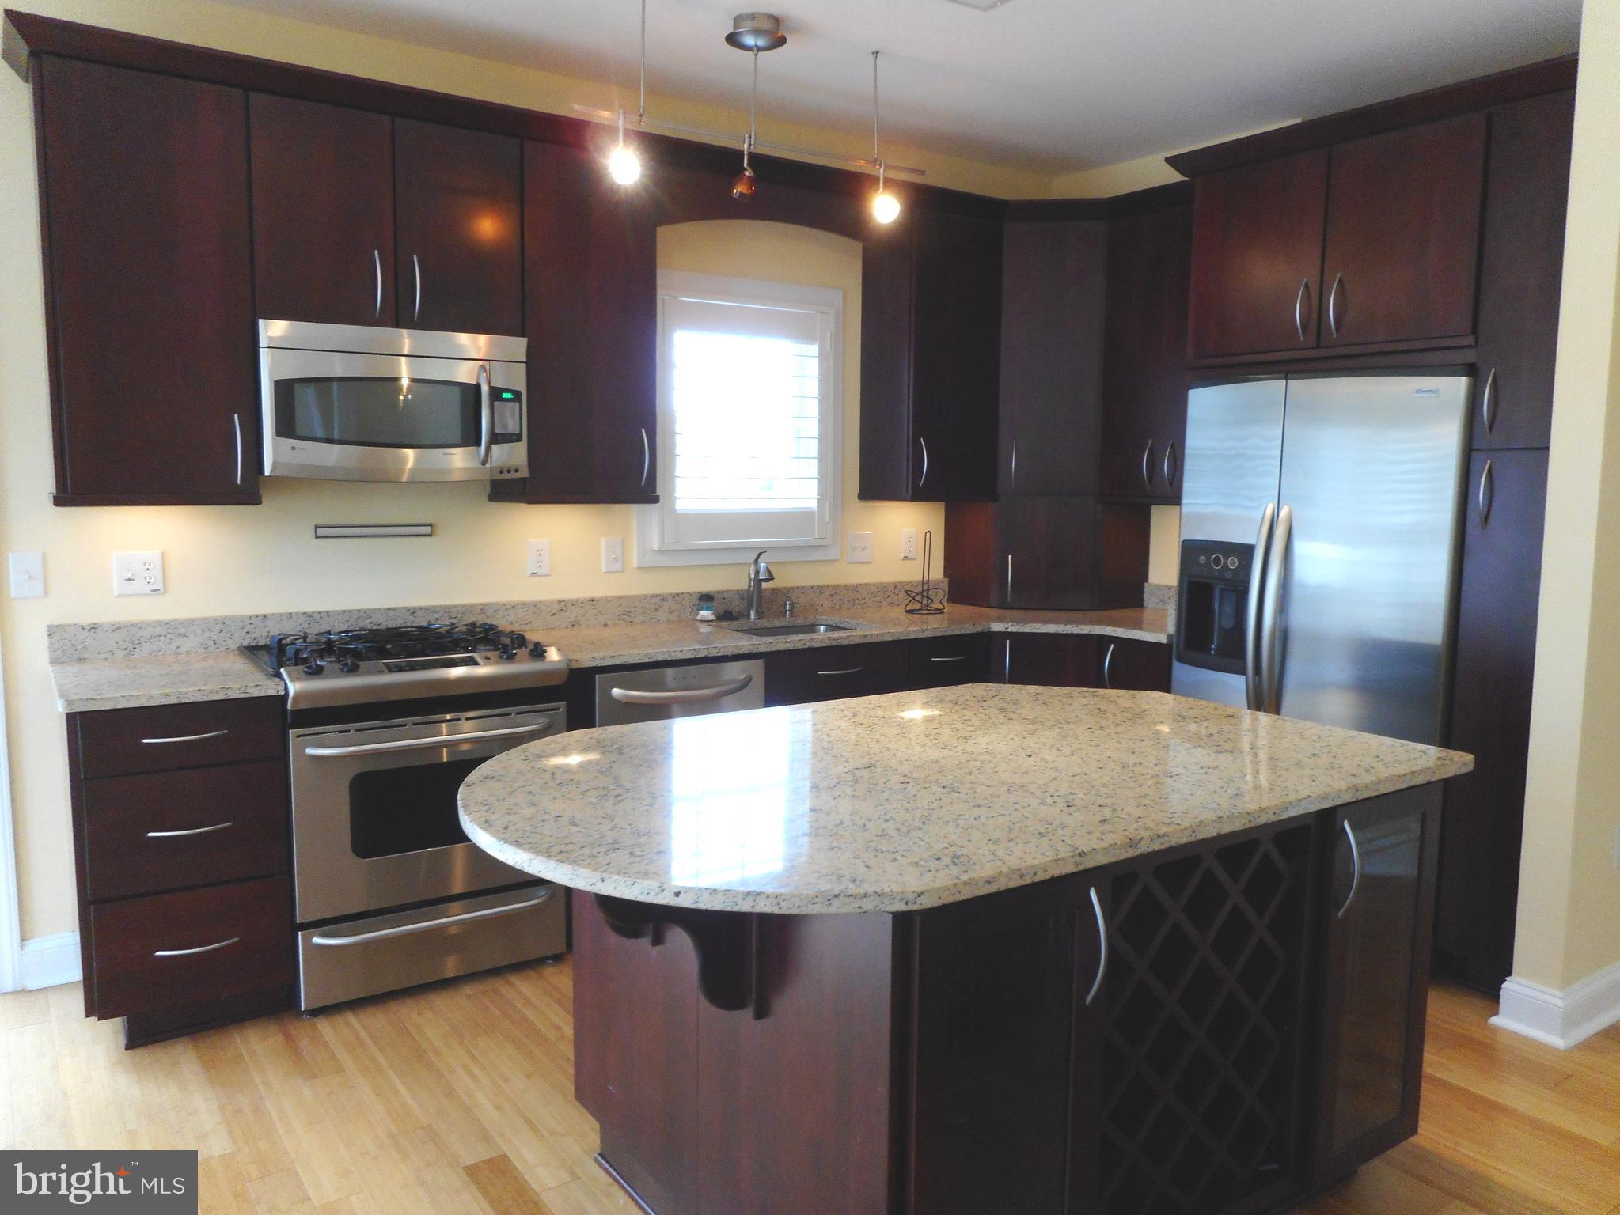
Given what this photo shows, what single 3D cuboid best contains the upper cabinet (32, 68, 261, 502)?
[{"bbox_3d":[-1.786,-0.830,3.161,0.476,1.089,0.332,-4,8,-33],"label":"upper cabinet"}]

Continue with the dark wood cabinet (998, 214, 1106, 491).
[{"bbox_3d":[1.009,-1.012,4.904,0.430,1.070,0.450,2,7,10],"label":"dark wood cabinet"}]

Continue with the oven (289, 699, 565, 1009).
[{"bbox_3d":[-1.201,0.651,3.531,0.748,0.769,0.652,-4,8,-33],"label":"oven"}]

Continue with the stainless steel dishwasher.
[{"bbox_3d":[-0.564,0.573,3.958,0.596,0.840,0.625,-4,8,-34],"label":"stainless steel dishwasher"}]

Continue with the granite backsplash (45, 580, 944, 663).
[{"bbox_3d":[-0.750,0.014,4.127,3.248,0.103,0.030,-4,8,-34],"label":"granite backsplash"}]

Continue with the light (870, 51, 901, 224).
[{"bbox_3d":[0.240,-1.478,3.700,0.099,0.511,0.089,-4,8,-33],"label":"light"}]

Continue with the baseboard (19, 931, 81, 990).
[{"bbox_3d":[-2.162,1.013,3.327,0.143,0.149,0.018,-4,8,-33],"label":"baseboard"}]

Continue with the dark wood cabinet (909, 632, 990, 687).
[{"bbox_3d":[0.341,0.505,4.582,0.378,0.879,0.614,-4,8,-33],"label":"dark wood cabinet"}]

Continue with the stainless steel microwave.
[{"bbox_3d":[-1.262,-0.601,3.502,0.744,0.424,0.395,-4,8,-33],"label":"stainless steel microwave"}]

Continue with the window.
[{"bbox_3d":[-0.253,-0.696,4.426,0.913,1.060,0.080,-4,8,-34],"label":"window"}]

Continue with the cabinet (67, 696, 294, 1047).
[{"bbox_3d":[-1.727,0.645,3.187,0.467,0.886,0.640,-4,8,-34],"label":"cabinet"}]

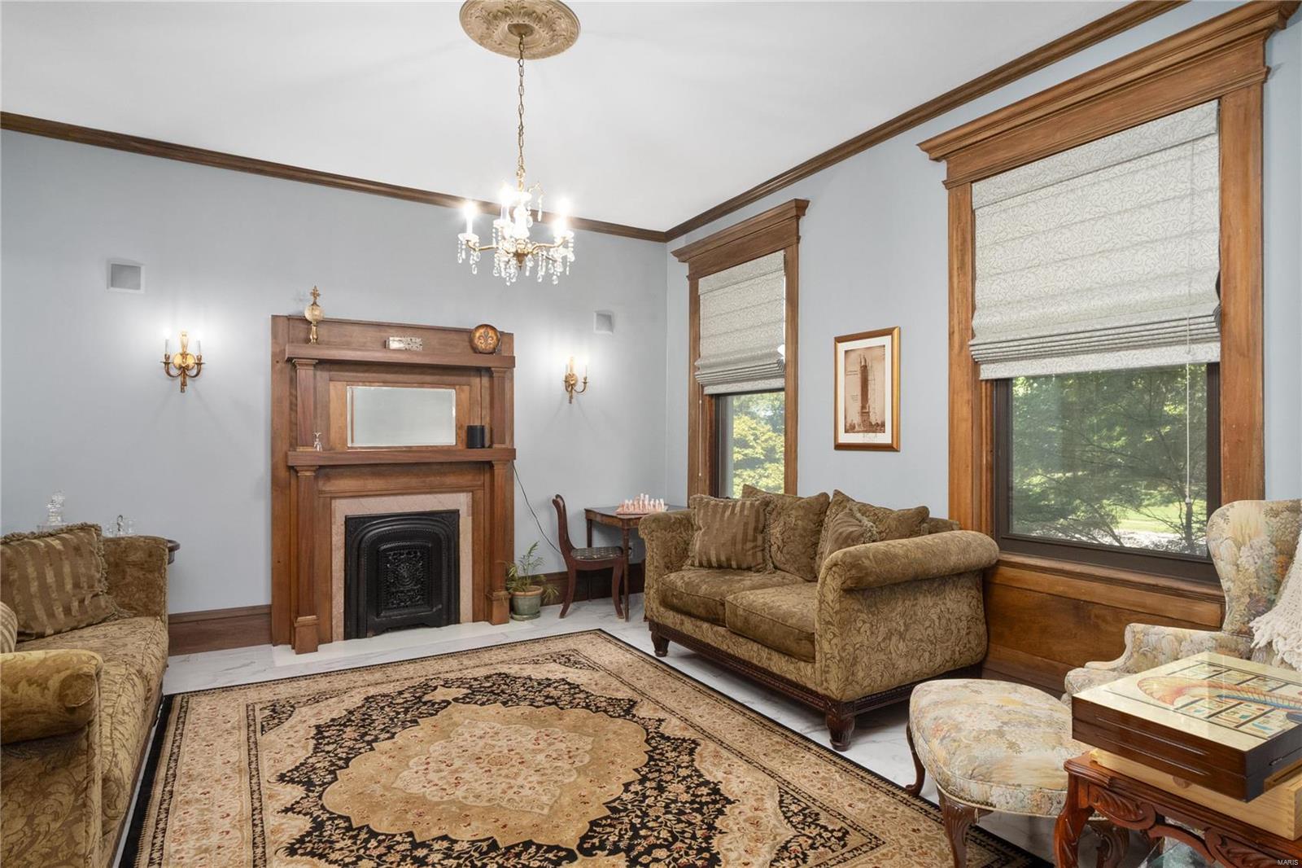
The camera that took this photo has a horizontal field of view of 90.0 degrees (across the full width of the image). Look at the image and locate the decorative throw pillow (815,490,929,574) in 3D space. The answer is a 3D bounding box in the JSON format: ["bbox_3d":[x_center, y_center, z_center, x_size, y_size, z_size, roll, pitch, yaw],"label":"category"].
[{"bbox_3d":[1.131,0.565,3.319,0.210,0.520,0.570,20,-10,-30],"label":"decorative throw pillow"}]

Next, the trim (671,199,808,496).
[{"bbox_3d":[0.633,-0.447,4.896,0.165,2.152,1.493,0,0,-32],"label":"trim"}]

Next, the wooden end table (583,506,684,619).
[{"bbox_3d":[-0.029,0.969,5.129,0.812,0.723,0.792,0,0,-32],"label":"wooden end table"}]

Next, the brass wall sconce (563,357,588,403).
[{"bbox_3d":[-0.613,-0.436,5.197,0.185,0.356,0.125,0,0,-32],"label":"brass wall sconce"}]

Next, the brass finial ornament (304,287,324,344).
[{"bbox_3d":[-2.131,-0.751,4.117,0.124,0.370,0.124,0,0,-32],"label":"brass finial ornament"}]

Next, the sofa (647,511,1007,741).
[{"bbox_3d":[0.799,0.874,3.593,1.016,0.904,1.742,0,0,-32],"label":"sofa"}]

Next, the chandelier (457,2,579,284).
[{"bbox_3d":[-0.551,-1.184,2.761,0.507,1.129,0.507,0,0,-32],"label":"chandelier"}]

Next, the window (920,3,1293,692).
[{"bbox_3d":[1.916,-0.137,2.908,0.257,2.785,1.463,0,0,-32],"label":"window"}]

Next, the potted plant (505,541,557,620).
[{"bbox_3d":[-0.885,1.062,4.810,0.370,0.541,0.356,0,0,0],"label":"potted plant"}]

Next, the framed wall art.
[{"bbox_3d":[1.267,-0.249,3.874,0.042,0.701,0.475,0,0,-32],"label":"framed wall art"}]

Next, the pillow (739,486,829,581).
[{"bbox_3d":[0.762,0.561,3.866,0.210,0.520,0.570,21,-13,-36],"label":"pillow"}]

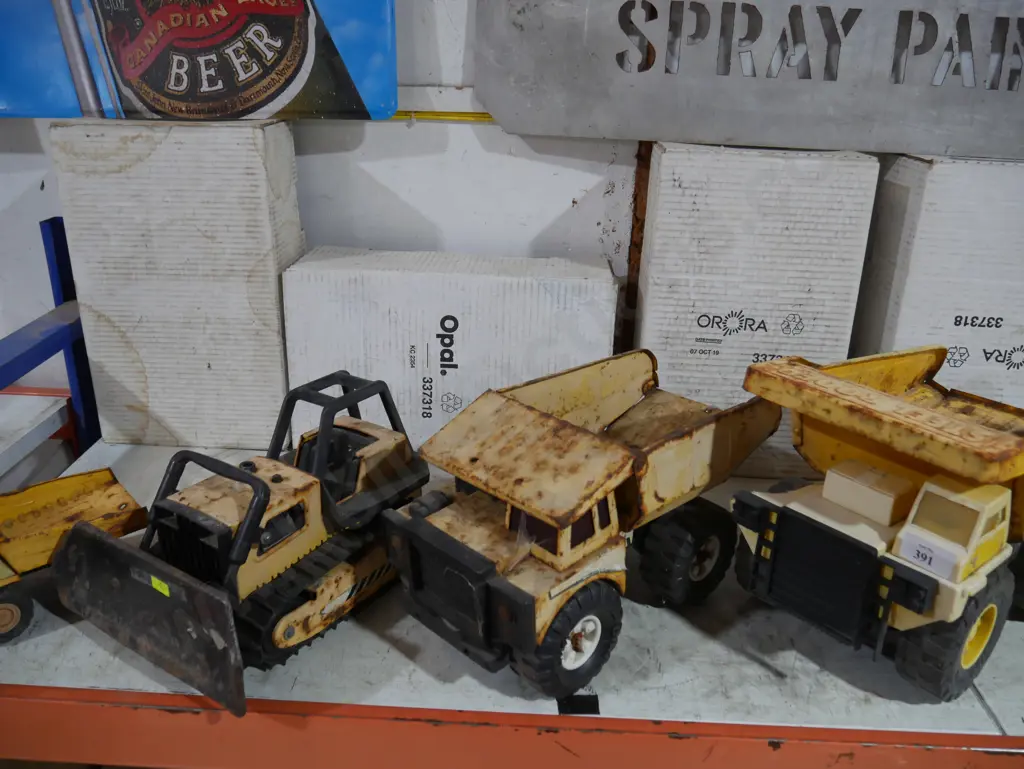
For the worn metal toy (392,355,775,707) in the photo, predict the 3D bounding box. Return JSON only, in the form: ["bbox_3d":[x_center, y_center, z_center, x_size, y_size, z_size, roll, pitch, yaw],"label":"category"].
[{"bbox_3d":[0.094,0.122,0.889,0.203,0.233,0.441,20,27,41],"label":"worn metal toy"}]

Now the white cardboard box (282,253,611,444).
[{"bbox_3d":[-0.088,-0.049,1.284,0.467,0.275,0.177,2,20,3],"label":"white cardboard box"}]

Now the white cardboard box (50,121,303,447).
[{"bbox_3d":[-0.480,-0.154,1.268,0.278,0.467,0.176,1,20,-2],"label":"white cardboard box"}]

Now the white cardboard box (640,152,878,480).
[{"bbox_3d":[0.333,-0.108,1.210,0.272,0.453,0.176,3,20,5],"label":"white cardboard box"}]

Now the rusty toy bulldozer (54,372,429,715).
[{"bbox_3d":[-0.261,0.123,0.900,0.286,0.209,0.348,15,24,34],"label":"rusty toy bulldozer"}]

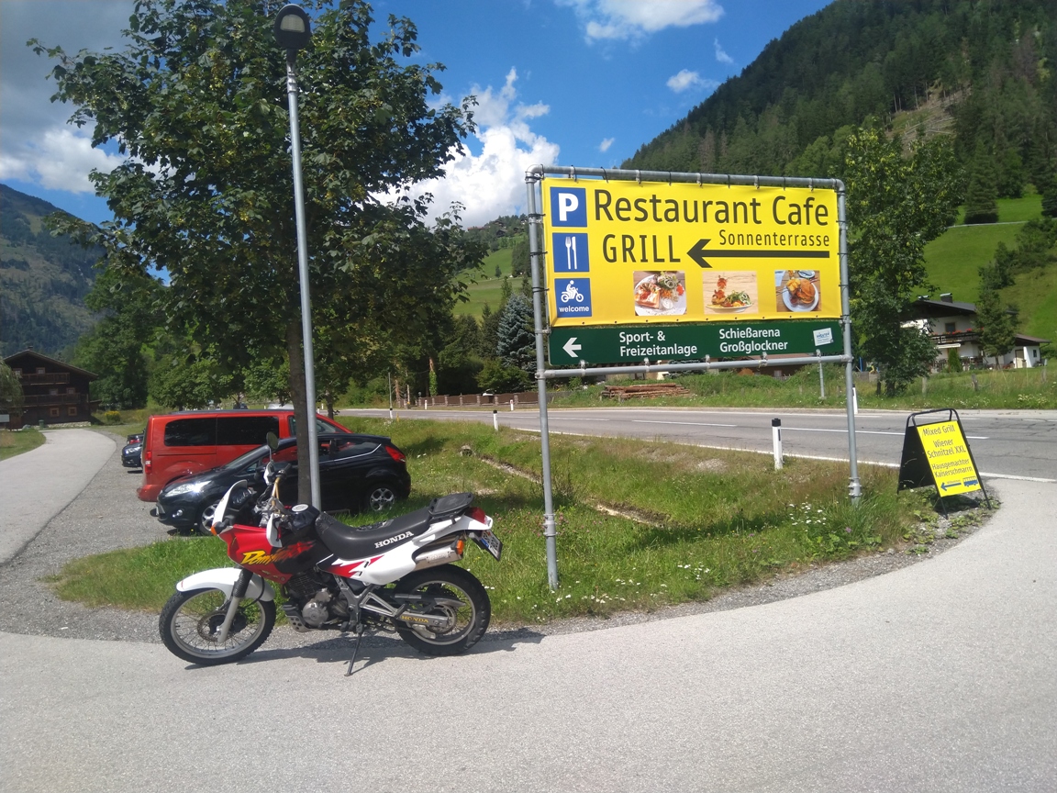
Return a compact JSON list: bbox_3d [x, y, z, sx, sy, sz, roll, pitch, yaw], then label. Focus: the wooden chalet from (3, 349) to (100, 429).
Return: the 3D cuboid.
[{"bbox_3d":[-56.300,-0.850,93.300,13.000,8.600,13.000,-4,1,-29],"label":"wooden chalet"}]

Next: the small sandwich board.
[{"bbox_3d":[3.820,0.600,7.650,0.510,0.920,0.620,-6,1,-18],"label":"small sandwich board"}]

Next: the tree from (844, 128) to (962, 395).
[{"bbox_3d":[13.000,-4.750,29.000,4.600,9.300,4.600,-3,1,24],"label":"tree"}]

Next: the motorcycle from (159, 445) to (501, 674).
[{"bbox_3d":[-1.269,1.039,5.173,2.150,1.360,0.860,-3,6,1],"label":"motorcycle"}]

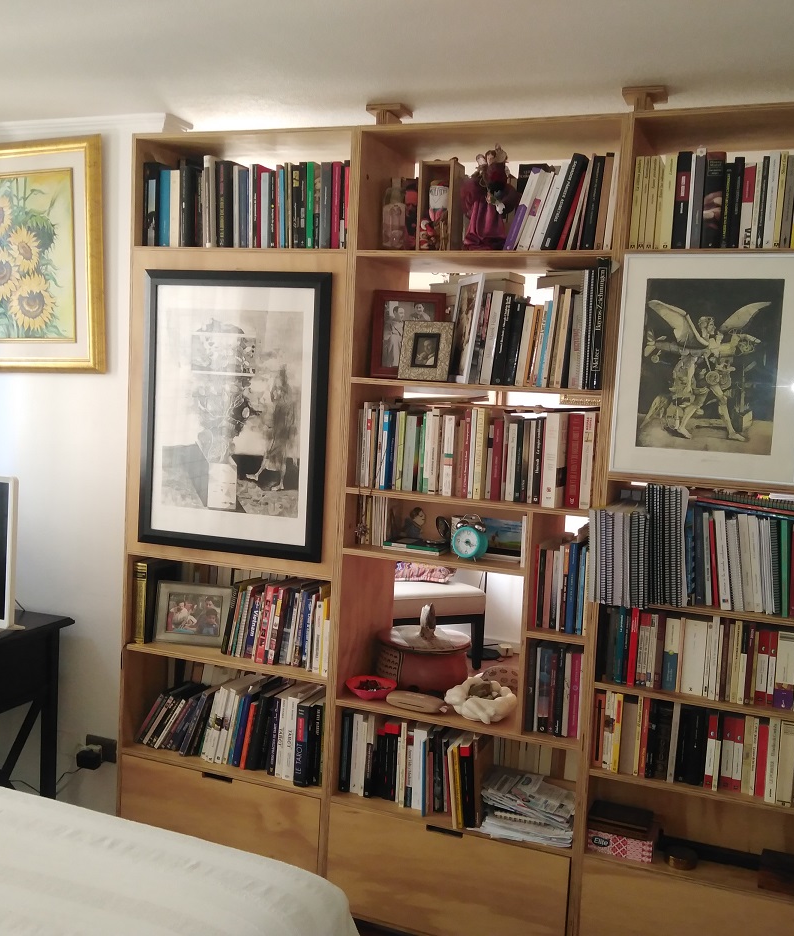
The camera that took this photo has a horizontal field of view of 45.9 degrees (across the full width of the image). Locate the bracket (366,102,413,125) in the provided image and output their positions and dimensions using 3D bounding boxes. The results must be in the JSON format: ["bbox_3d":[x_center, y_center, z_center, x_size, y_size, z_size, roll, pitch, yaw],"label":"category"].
[{"bbox_3d":[-0.021,-0.923,2.530,0.097,0.085,0.100,5,6,20],"label":"bracket"}]

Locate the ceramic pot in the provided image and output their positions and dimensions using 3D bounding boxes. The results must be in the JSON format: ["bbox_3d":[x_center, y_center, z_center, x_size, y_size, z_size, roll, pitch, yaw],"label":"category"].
[{"bbox_3d":[0.074,0.542,2.675,0.268,0.146,0.268,3,5,0],"label":"ceramic pot"}]

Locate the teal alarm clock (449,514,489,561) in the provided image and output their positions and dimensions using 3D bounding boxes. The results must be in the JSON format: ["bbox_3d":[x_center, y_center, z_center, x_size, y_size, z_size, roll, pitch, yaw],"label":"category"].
[{"bbox_3d":[0.189,0.176,2.383,0.083,0.118,0.052,5,6,26],"label":"teal alarm clock"}]

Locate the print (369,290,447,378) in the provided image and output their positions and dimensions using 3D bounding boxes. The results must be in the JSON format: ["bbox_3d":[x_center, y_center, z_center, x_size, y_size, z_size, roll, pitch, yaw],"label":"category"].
[{"bbox_3d":[0.028,-0.348,2.491,0.197,0.240,0.030,4,1,8],"label":"print"}]

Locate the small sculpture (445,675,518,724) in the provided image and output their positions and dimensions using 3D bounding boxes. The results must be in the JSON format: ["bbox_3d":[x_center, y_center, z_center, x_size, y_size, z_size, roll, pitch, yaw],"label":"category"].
[{"bbox_3d":[0.224,0.608,2.490,0.190,0.072,0.180,5,6,20],"label":"small sculpture"}]

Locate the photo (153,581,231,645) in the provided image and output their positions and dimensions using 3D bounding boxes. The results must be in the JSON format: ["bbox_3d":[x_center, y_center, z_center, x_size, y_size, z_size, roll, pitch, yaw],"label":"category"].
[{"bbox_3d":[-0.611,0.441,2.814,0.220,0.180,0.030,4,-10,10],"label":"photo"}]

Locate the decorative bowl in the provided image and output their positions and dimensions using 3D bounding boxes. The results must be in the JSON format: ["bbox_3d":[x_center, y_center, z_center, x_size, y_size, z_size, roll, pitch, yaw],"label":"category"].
[{"bbox_3d":[-0.069,0.599,2.528,0.139,0.045,0.134,3,5,0],"label":"decorative bowl"}]

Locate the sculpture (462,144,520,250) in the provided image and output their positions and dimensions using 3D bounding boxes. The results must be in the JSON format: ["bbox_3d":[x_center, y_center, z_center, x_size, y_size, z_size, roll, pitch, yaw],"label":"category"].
[{"bbox_3d":[0.240,-0.677,2.381,0.145,0.268,0.110,5,6,20],"label":"sculpture"}]

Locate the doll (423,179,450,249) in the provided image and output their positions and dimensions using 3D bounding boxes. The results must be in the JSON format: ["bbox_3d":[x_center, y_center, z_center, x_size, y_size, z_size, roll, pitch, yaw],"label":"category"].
[{"bbox_3d":[0.105,-0.650,2.439,0.062,0.193,0.055,5,6,20],"label":"doll"}]

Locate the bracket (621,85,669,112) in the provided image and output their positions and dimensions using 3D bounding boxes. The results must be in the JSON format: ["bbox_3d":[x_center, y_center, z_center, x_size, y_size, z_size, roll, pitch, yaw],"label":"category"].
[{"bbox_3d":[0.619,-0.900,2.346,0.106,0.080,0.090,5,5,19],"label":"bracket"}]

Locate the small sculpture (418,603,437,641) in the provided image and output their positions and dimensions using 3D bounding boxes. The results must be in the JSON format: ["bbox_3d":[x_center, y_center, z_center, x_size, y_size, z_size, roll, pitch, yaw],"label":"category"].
[{"bbox_3d":[0.091,0.430,2.661,0.046,0.098,0.050,5,5,19],"label":"small sculpture"}]

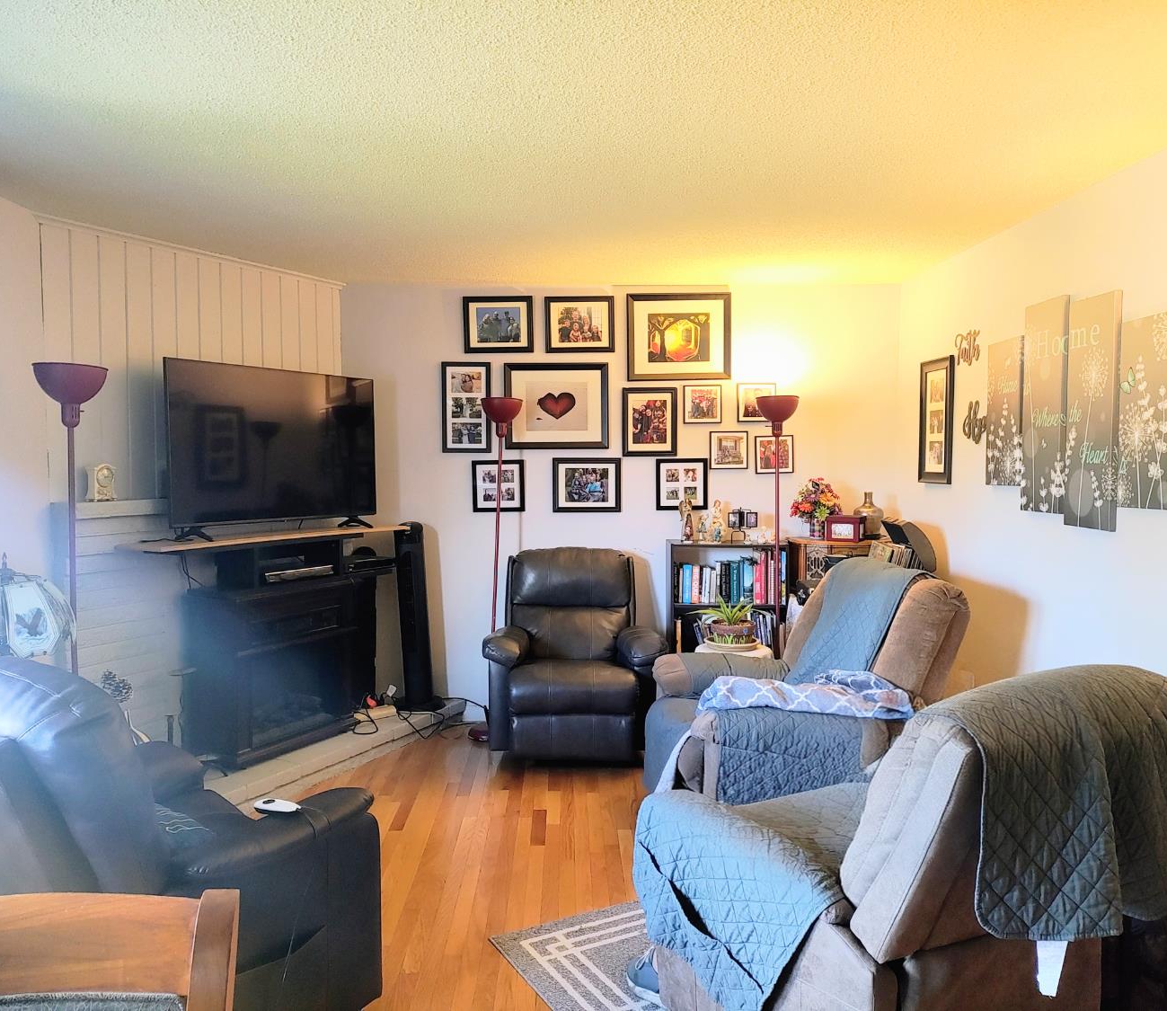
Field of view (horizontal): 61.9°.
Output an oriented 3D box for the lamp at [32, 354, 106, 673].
[{"bbox_3d":[-1.716,0.435,3.307,0.230,1.806,0.230,0,3,-1],"label":"lamp"}]

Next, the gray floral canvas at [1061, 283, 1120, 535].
[{"bbox_3d":[1.795,-0.326,3.423,0.033,0.812,0.298,0,3,-1],"label":"gray floral canvas"}]

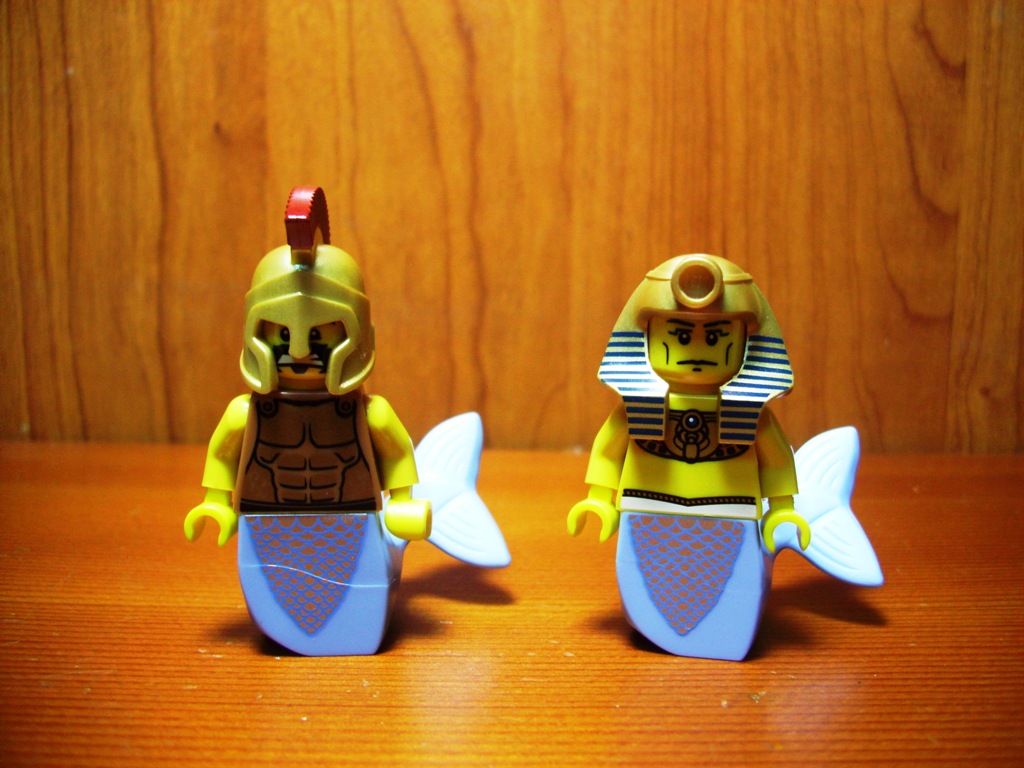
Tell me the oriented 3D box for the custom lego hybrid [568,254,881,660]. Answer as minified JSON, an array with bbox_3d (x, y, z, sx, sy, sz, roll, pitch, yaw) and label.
[{"bbox_3d":[0.025,0.008,0.108,0.037,0.045,0.018,3,10,9],"label":"custom lego hybrid"}]

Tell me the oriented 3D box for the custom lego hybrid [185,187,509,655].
[{"bbox_3d":[-0.018,0.004,0.107,0.037,0.051,0.018,0,10,-7],"label":"custom lego hybrid"}]

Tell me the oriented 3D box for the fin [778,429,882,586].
[{"bbox_3d":[0.037,0.014,0.111,0.014,0.019,0.006,3,10,9],"label":"fin"}]

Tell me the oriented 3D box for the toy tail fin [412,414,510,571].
[{"bbox_3d":[-0.007,0.013,0.114,0.014,0.019,0.006,0,10,-7],"label":"toy tail fin"}]

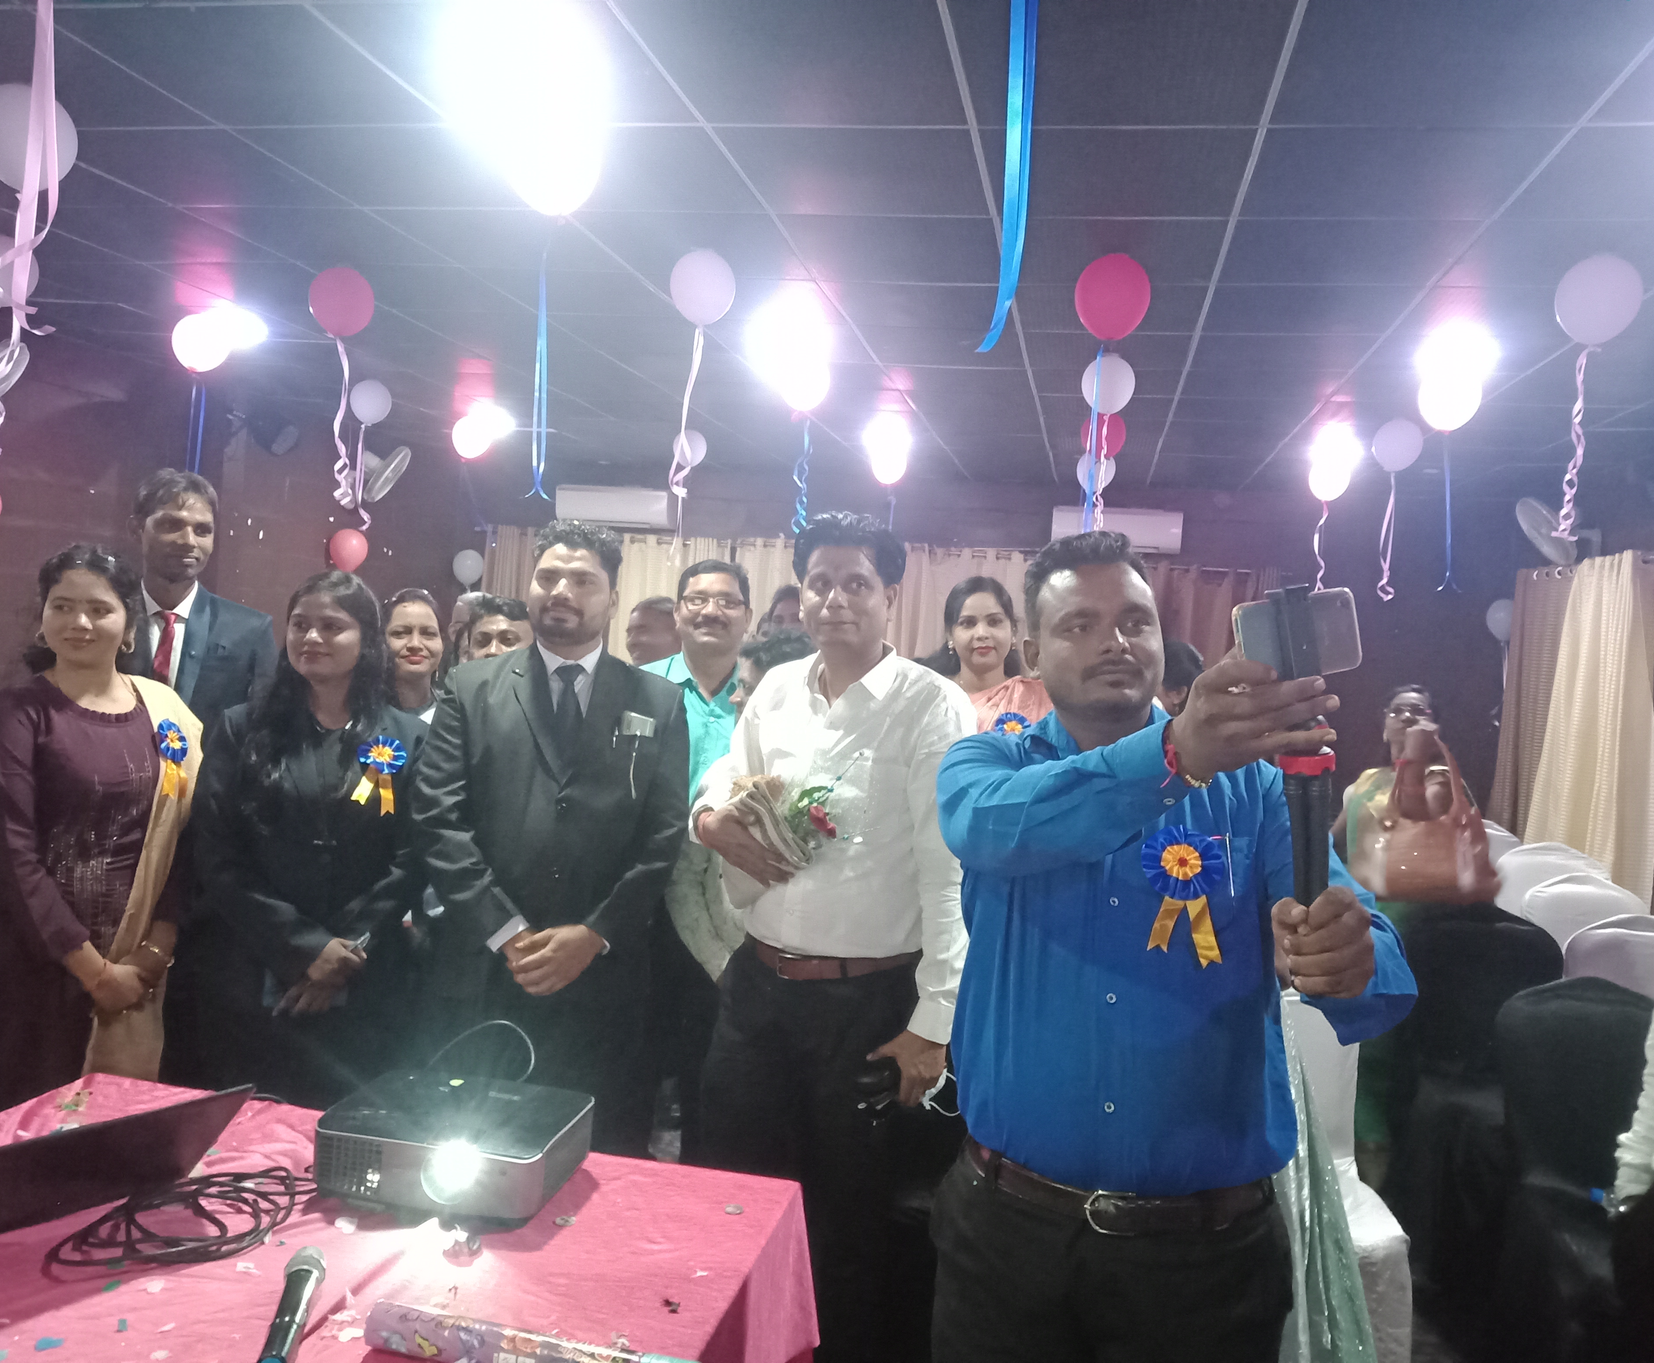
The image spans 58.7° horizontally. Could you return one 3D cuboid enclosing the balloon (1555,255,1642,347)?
[{"bbox_3d":[1.938,-0.958,3.693,0.220,0.240,0.220,4,2,10],"label":"balloon"}]

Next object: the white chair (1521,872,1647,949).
[{"bbox_3d":[2.354,1.072,4.601,0.460,0.890,0.520,4,2,22],"label":"white chair"}]

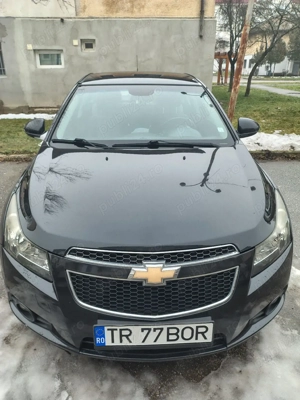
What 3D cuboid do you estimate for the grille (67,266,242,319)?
[{"bbox_3d":[0.019,0.407,1.263,0.770,0.200,0.120,-1,23,-3],"label":"grille"}]

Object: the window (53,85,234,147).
[{"bbox_3d":[-0.051,-0.704,2.421,1.420,0.130,0.880,-1,51,-3],"label":"window"}]

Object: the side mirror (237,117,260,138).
[{"bbox_3d":[0.868,-0.638,2.576,0.200,0.155,0.130,-1,23,-3],"label":"side mirror"}]

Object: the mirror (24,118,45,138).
[{"bbox_3d":[-0.979,-0.616,2.485,0.200,0.155,0.130,-1,23,-3],"label":"mirror"}]

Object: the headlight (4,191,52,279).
[{"bbox_3d":[-0.633,0.172,1.535,0.360,0.240,0.570,-1,23,-3],"label":"headlight"}]

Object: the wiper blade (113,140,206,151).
[{"bbox_3d":[0.067,-0.401,2.127,0.660,0.050,0.060,-1,23,-3],"label":"wiper blade"}]

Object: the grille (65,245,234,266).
[{"bbox_3d":[0.018,0.244,1.258,0.770,0.070,0.090,-1,23,-3],"label":"grille"}]

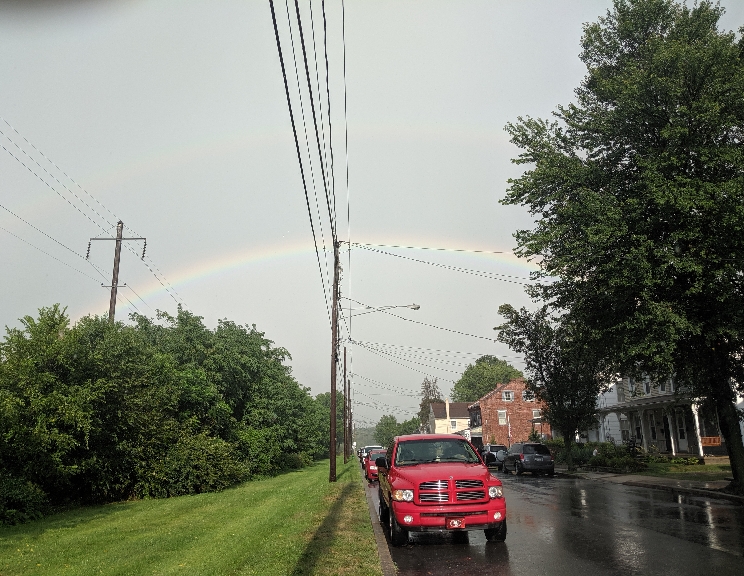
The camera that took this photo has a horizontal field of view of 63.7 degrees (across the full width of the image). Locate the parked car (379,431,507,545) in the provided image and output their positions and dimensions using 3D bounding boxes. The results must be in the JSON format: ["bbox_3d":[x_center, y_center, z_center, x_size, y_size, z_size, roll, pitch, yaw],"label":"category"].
[{"bbox_3d":[1.239,4.054,12.567,2.040,1.920,5.750,0,-15,-2],"label":"parked car"}]

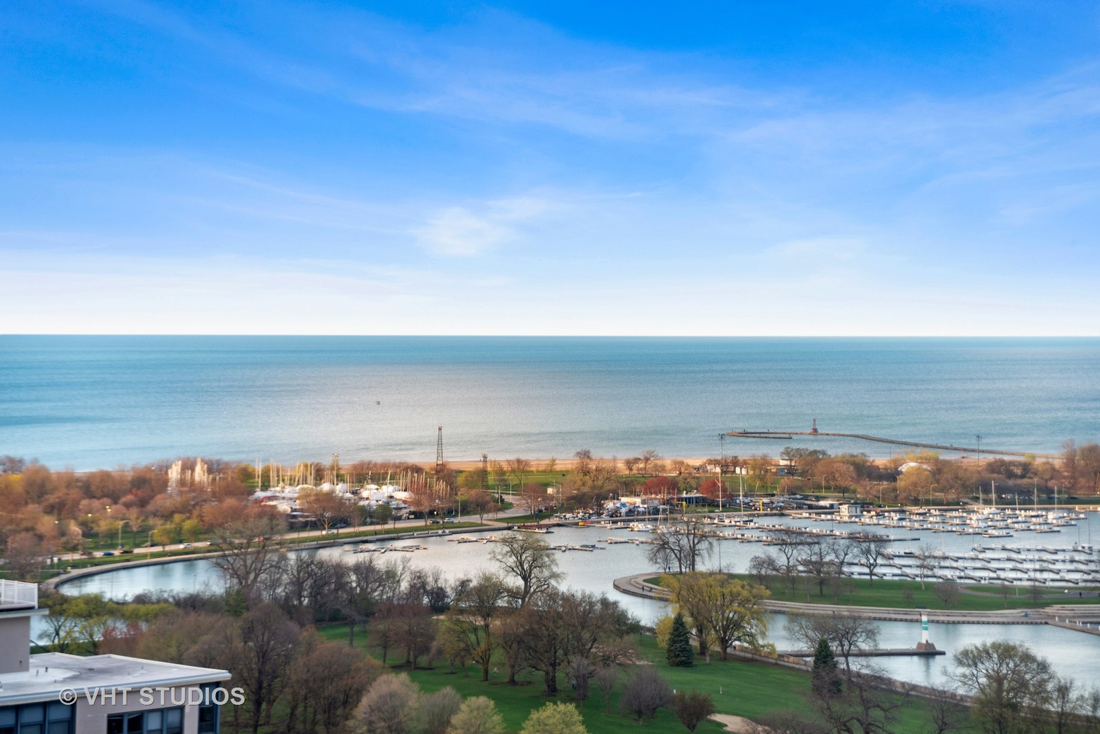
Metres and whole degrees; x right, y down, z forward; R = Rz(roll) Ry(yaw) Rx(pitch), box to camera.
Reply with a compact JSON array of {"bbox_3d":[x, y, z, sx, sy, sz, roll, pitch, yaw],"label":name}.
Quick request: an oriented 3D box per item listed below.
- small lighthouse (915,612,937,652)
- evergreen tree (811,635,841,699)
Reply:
[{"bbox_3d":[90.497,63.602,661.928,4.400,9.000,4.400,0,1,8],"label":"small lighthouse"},{"bbox_3d":[56.976,61.626,567.904,6.200,12.000,6.200,0,1,6],"label":"evergreen tree"}]

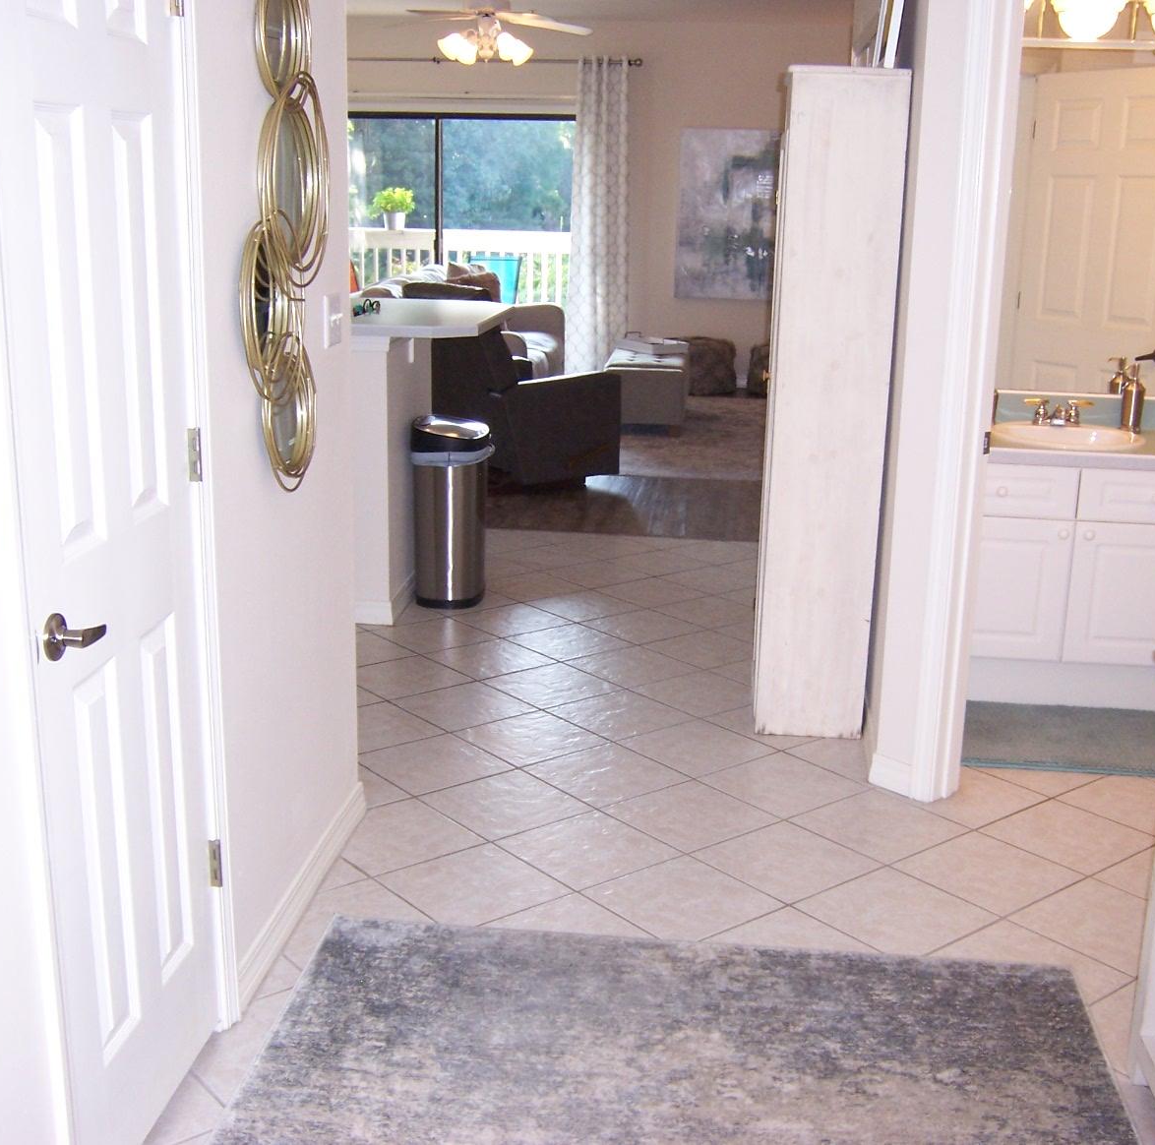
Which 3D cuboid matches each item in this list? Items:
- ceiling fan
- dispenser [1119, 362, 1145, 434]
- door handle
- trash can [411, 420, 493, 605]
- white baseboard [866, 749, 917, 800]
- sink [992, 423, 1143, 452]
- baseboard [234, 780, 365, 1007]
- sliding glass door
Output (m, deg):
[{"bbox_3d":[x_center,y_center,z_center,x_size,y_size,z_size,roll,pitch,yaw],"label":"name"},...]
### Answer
[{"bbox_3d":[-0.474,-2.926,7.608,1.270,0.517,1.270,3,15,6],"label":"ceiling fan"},{"bbox_3d":[1.769,-0.550,4.627,0.086,0.215,0.073,-5,16,-21],"label":"dispenser"},{"bbox_3d":[-0.675,0.085,1.994,0.056,0.066,0.118,3,15,6],"label":"door handle"},{"bbox_3d":[-0.473,-0.244,5.503,0.285,0.705,0.360,3,15,6],"label":"trash can"},{"bbox_3d":[0.832,0.534,3.836,0.014,0.085,0.145,-10,18,-38],"label":"white baseboard"},{"bbox_3d":[1.516,-0.350,4.503,0.480,0.160,0.430,3,15,6],"label":"sink"},{"bbox_3d":[-0.583,0.674,3.180,0.015,0.086,0.950,3,15,6],"label":"baseboard"},{"bbox_3d":[-1.060,-2.569,11.657,2.350,2.100,0.100,3,15,6],"label":"sliding glass door"}]

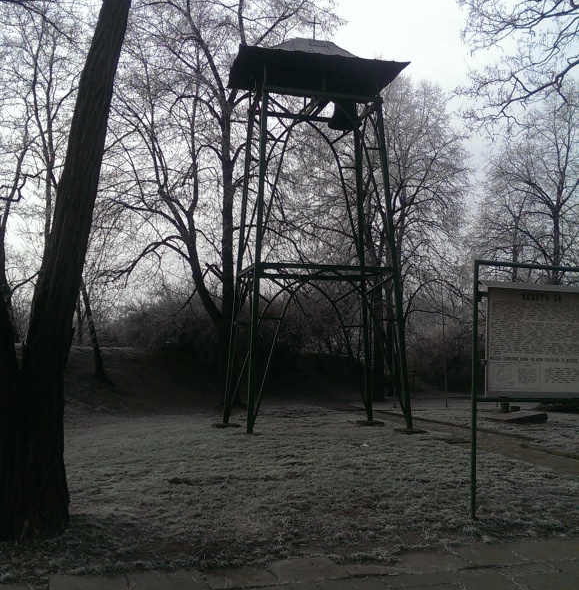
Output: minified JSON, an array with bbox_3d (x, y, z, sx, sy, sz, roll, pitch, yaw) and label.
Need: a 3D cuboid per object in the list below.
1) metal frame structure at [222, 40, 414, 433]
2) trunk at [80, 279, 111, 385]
[{"bbox_3d":[0.624,-1.657,18.937,4.162,9.713,2.997,1,-5,-14],"label":"metal frame structure"},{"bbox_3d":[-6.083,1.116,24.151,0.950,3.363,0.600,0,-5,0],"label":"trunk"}]

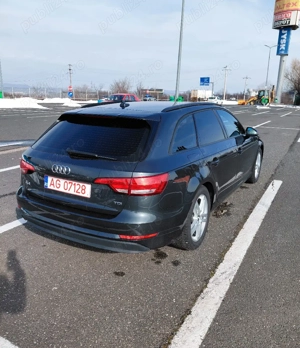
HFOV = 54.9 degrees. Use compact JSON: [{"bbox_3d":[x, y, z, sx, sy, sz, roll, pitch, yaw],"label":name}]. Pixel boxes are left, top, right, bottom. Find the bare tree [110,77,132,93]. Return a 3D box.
[{"bbox_3d":[-8.147,-24.488,82.865,6.200,6.600,6.000,0,15,-5],"label":"bare tree"}]

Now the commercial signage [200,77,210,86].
[{"bbox_3d":[19.211,-31.914,100.000,3.300,3.000,0.250,4,15,10],"label":"commercial signage"}]

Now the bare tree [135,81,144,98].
[{"bbox_3d":[-3.029,-23.838,82.733,2.900,5.600,2.900,0,15,-2],"label":"bare tree"}]

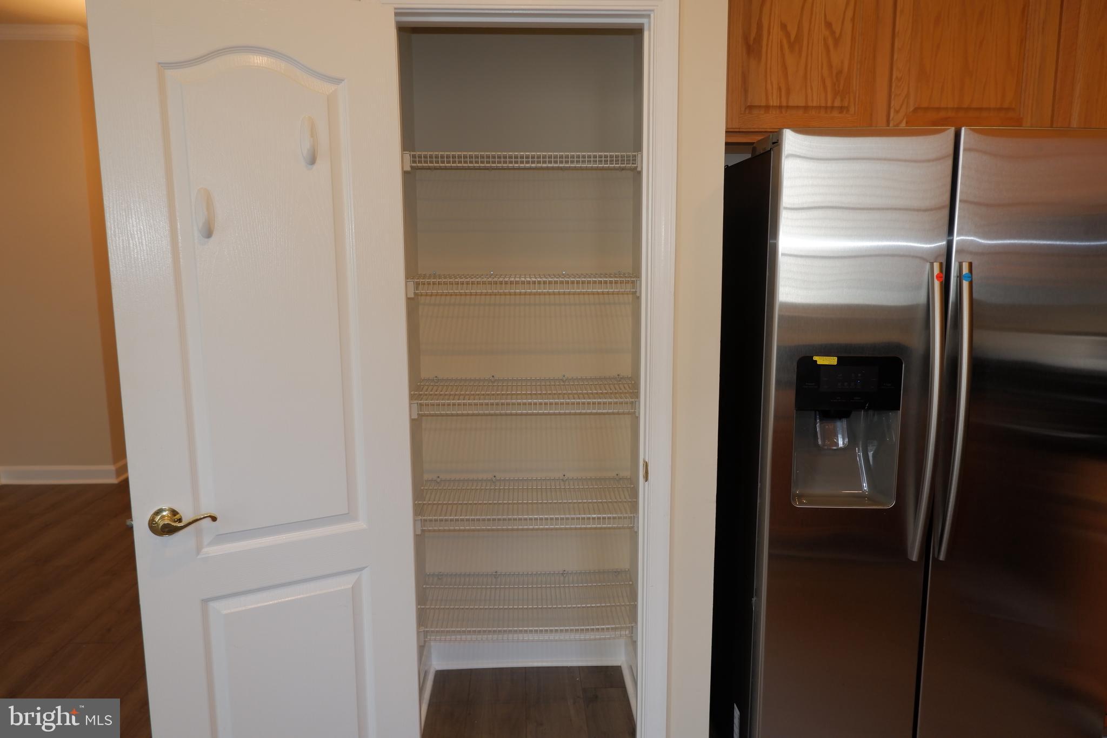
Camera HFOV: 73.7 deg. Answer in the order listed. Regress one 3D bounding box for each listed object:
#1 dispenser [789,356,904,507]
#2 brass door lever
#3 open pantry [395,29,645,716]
[{"bbox_3d":[0.724,0.155,1.872,0.264,0.378,0.110,0,8,-2],"label":"dispenser"},{"bbox_3d":[-0.770,0.315,1.535,0.127,0.063,0.062,-5,9,-31],"label":"brass door lever"},{"bbox_3d":[-0.082,0.121,2.221,0.680,2.030,0.600,0,8,-2],"label":"open pantry"}]

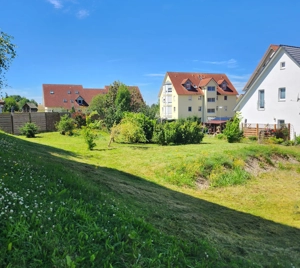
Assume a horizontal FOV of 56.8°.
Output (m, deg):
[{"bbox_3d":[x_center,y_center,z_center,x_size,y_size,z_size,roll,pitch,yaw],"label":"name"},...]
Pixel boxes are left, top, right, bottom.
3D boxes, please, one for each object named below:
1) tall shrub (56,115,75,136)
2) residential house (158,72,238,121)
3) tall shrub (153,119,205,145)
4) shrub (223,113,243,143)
[{"bbox_3d":[-7.009,-0.734,23.000,1.500,1.770,1.450,-2,5,0],"label":"tall shrub"},{"bbox_3d":[13.613,-9.826,77.386,19.200,14.000,11.000,-4,6,-25],"label":"residential house"},{"bbox_3d":[2.241,-0.157,21.800,3.800,1.730,2.400,-2,5,0],"label":"tall shrub"},{"bbox_3d":[7.021,-0.553,23.600,1.650,2.470,1.650,-2,5,0],"label":"shrub"}]

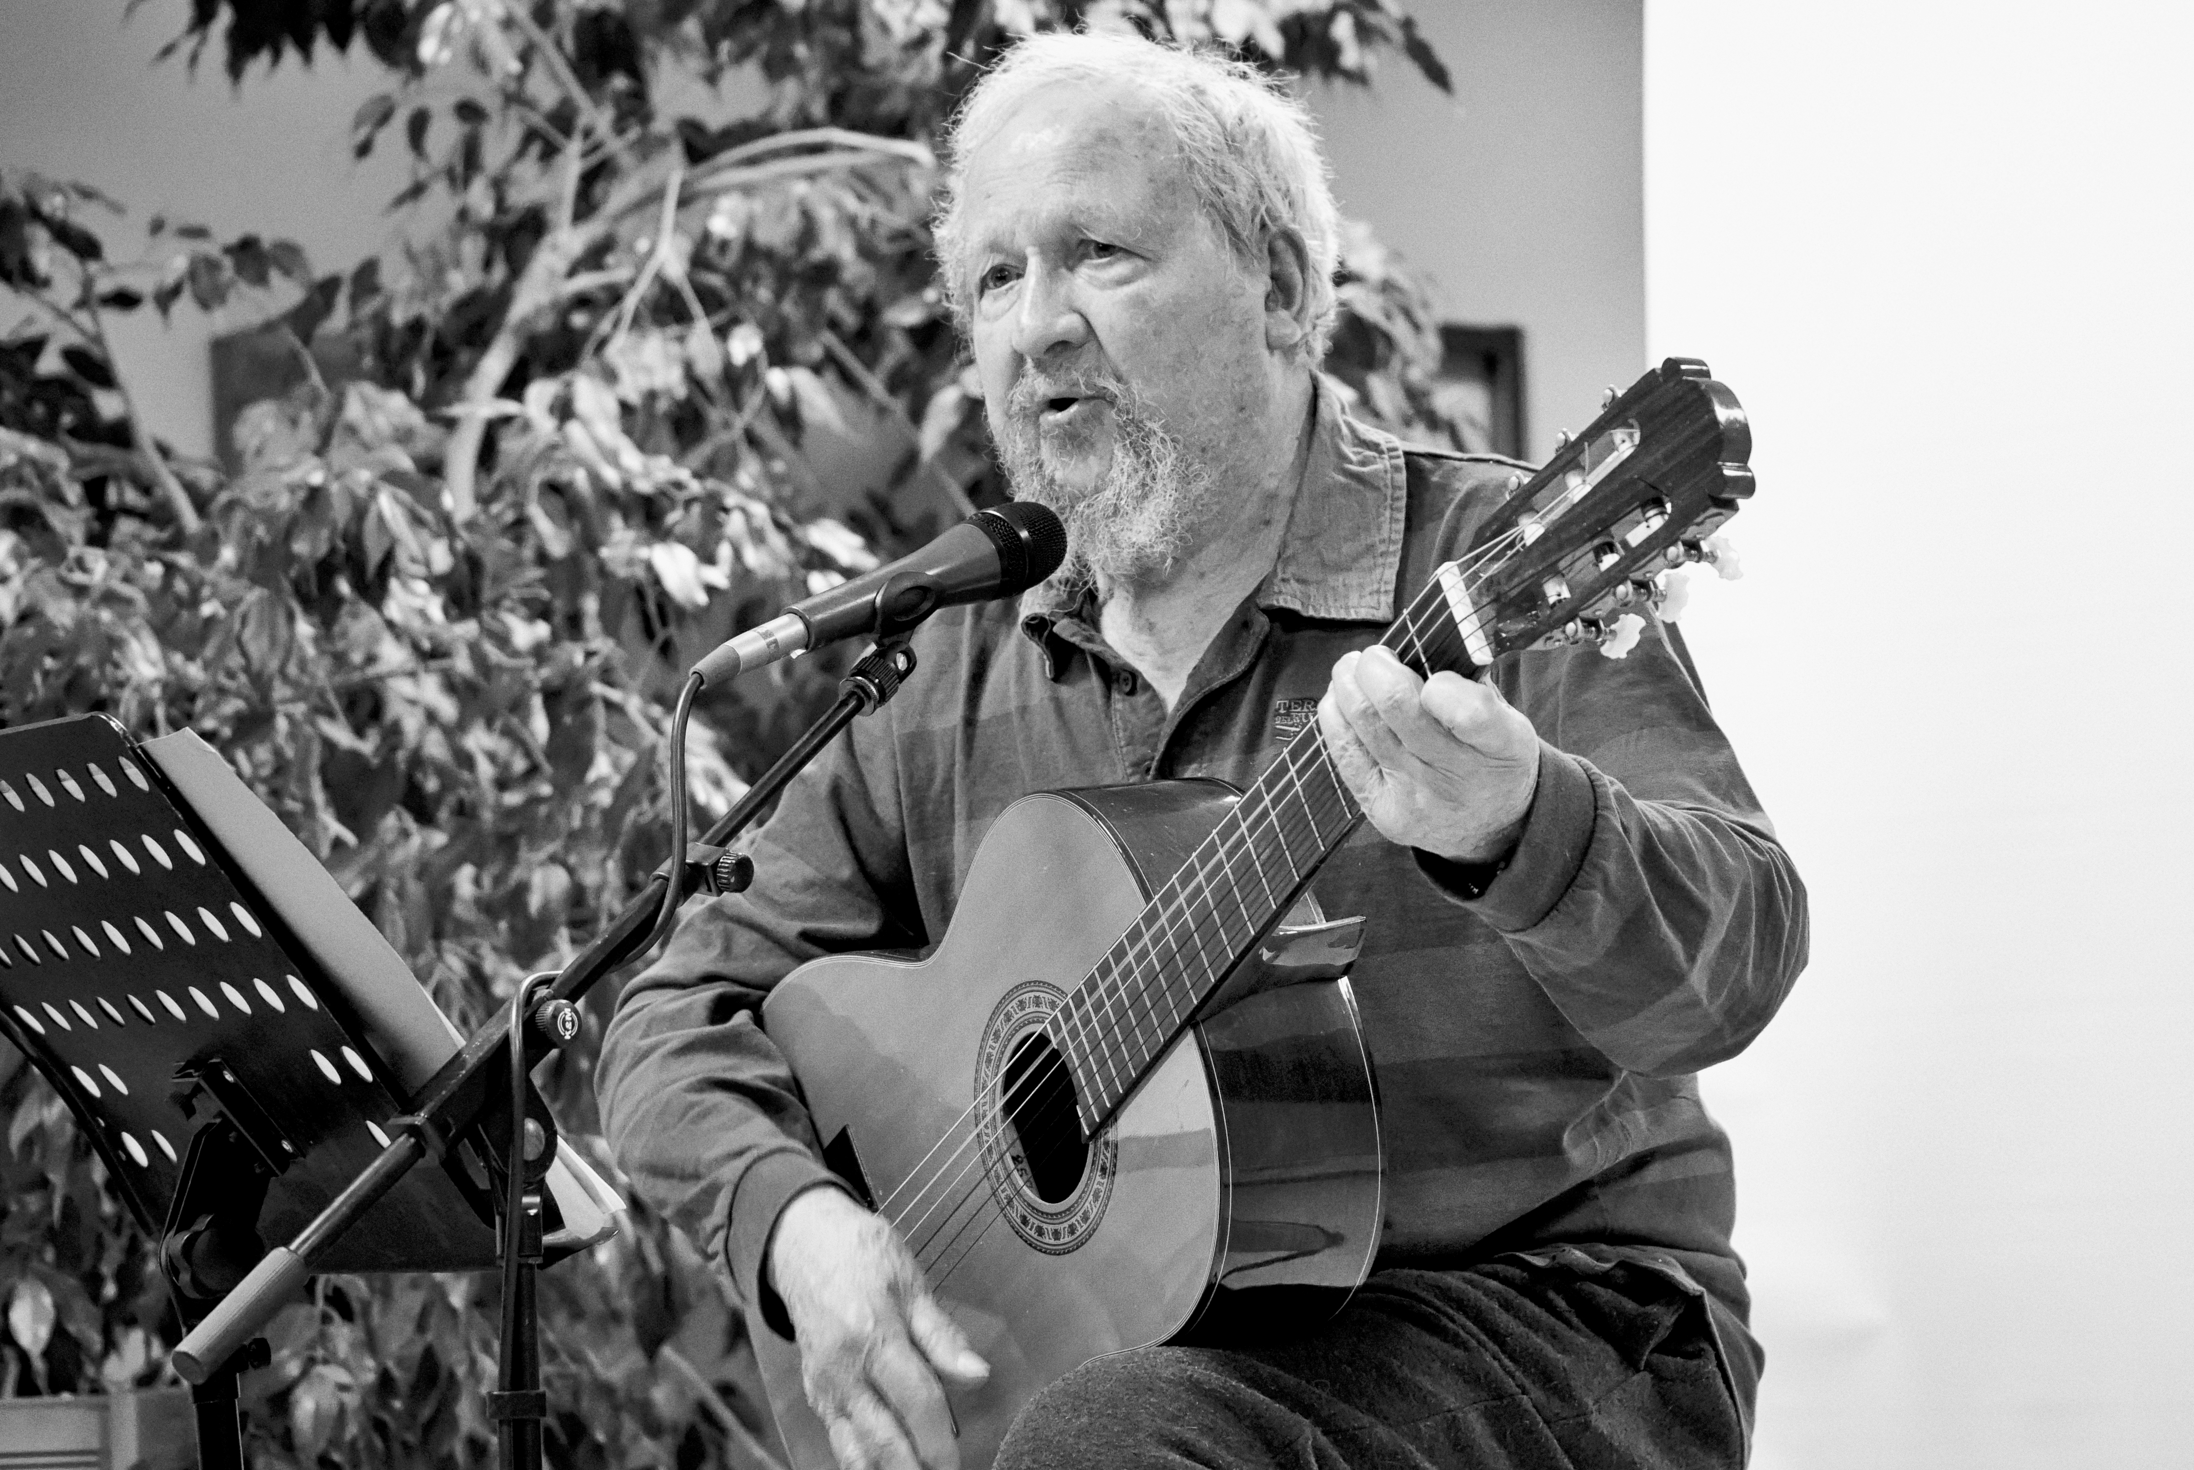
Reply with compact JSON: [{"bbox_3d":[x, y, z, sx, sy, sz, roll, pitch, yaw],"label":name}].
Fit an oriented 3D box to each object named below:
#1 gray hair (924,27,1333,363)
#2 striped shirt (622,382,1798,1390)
[{"bbox_3d":[0.020,-0.282,4.500,0.195,0.180,0.210,-5,-6,33],"label":"gray hair"},{"bbox_3d":[0.075,0.090,4.500,0.640,0.570,0.500,0,-1,34],"label":"striped shirt"}]

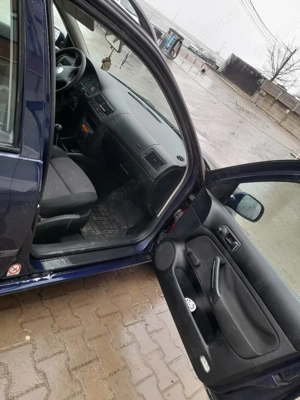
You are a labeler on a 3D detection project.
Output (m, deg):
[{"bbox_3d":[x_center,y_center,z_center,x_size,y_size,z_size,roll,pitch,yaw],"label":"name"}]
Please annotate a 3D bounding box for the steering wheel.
[{"bbox_3d":[-0.578,-0.851,1.928,0.380,0.380,0.110,51,3,29],"label":"steering wheel"}]

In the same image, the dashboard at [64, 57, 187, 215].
[{"bbox_3d":[-0.268,-0.519,2.021,0.480,0.530,1.420,1,42,-49],"label":"dashboard"}]

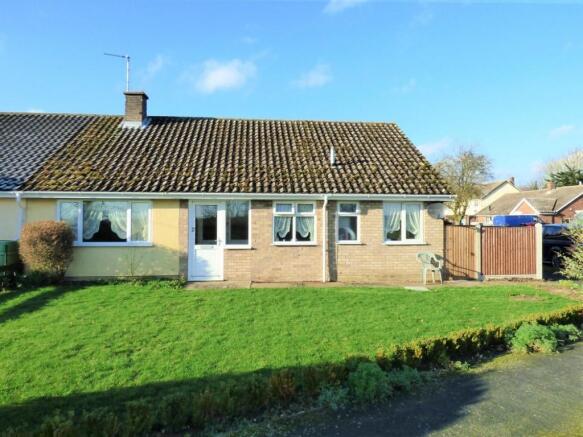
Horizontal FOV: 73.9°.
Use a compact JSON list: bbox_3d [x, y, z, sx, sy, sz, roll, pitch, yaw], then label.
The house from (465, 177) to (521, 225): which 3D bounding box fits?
[{"bbox_3d":[29.149,-1.490,57.807,8.600,7.800,8.200,0,-1,-15],"label":"house"}]

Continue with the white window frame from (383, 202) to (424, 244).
[{"bbox_3d":[2.956,0.138,10.200,1.090,1.110,0.110,0,0,0],"label":"white window frame"}]

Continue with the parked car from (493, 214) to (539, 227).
[{"bbox_3d":[16.382,0.797,26.984,4.500,2.020,1.880,0,-1,-3],"label":"parked car"}]

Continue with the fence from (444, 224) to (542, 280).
[{"bbox_3d":[5.555,0.935,10.650,2.690,1.540,0.120,0,0,0],"label":"fence"}]

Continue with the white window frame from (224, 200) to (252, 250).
[{"bbox_3d":[-1.382,0.176,10.100,0.730,1.290,0.100,0,0,0],"label":"white window frame"}]

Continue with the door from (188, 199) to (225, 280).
[{"bbox_3d":[-2.223,0.580,10.100,0.930,2.090,0.100,0,0,0],"label":"door"}]

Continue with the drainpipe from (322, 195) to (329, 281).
[{"bbox_3d":[0.876,0.515,9.980,0.130,2.260,0.150,0,0,0],"label":"drainpipe"}]

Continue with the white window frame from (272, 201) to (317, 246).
[{"bbox_3d":[0.087,0.137,10.122,1.140,1.153,0.100,0,-1,-5],"label":"white window frame"}]

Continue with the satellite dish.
[{"bbox_3d":[3.725,-0.199,9.950,0.480,0.430,0.270,0,0,-30],"label":"satellite dish"}]

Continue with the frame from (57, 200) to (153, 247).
[{"bbox_3d":[-4.640,0.117,9.655,2.292,1.162,0.100,0,-1,-5],"label":"frame"}]

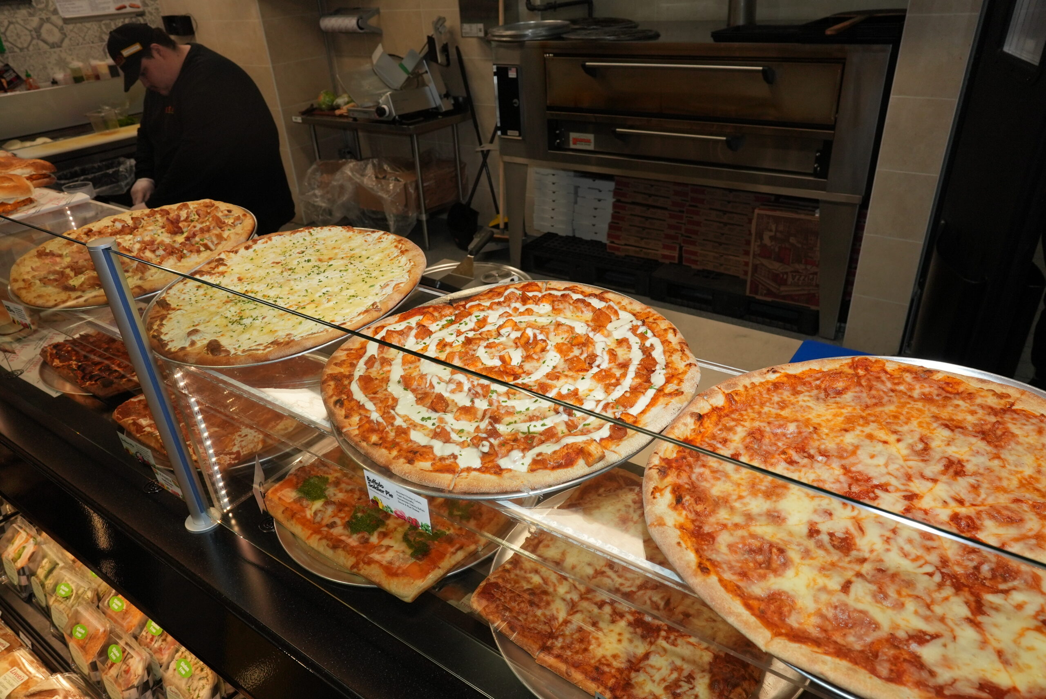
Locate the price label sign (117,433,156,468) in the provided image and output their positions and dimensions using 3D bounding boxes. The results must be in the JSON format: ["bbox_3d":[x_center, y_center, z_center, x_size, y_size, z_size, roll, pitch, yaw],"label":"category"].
[{"bbox_3d":[-0.658,0.174,1.191,0.103,0.046,0.008,16,34,32],"label":"price label sign"}]

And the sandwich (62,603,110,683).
[{"bbox_3d":[-0.816,0.559,1.327,0.103,0.110,0.075,16,34,32],"label":"sandwich"}]

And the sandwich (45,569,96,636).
[{"bbox_3d":[-0.908,0.523,1.404,0.103,0.110,0.075,13,33,28],"label":"sandwich"}]

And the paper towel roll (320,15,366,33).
[{"bbox_3d":[-1.338,-2.401,5.152,0.460,0.106,0.106,16,34,32],"label":"paper towel roll"}]

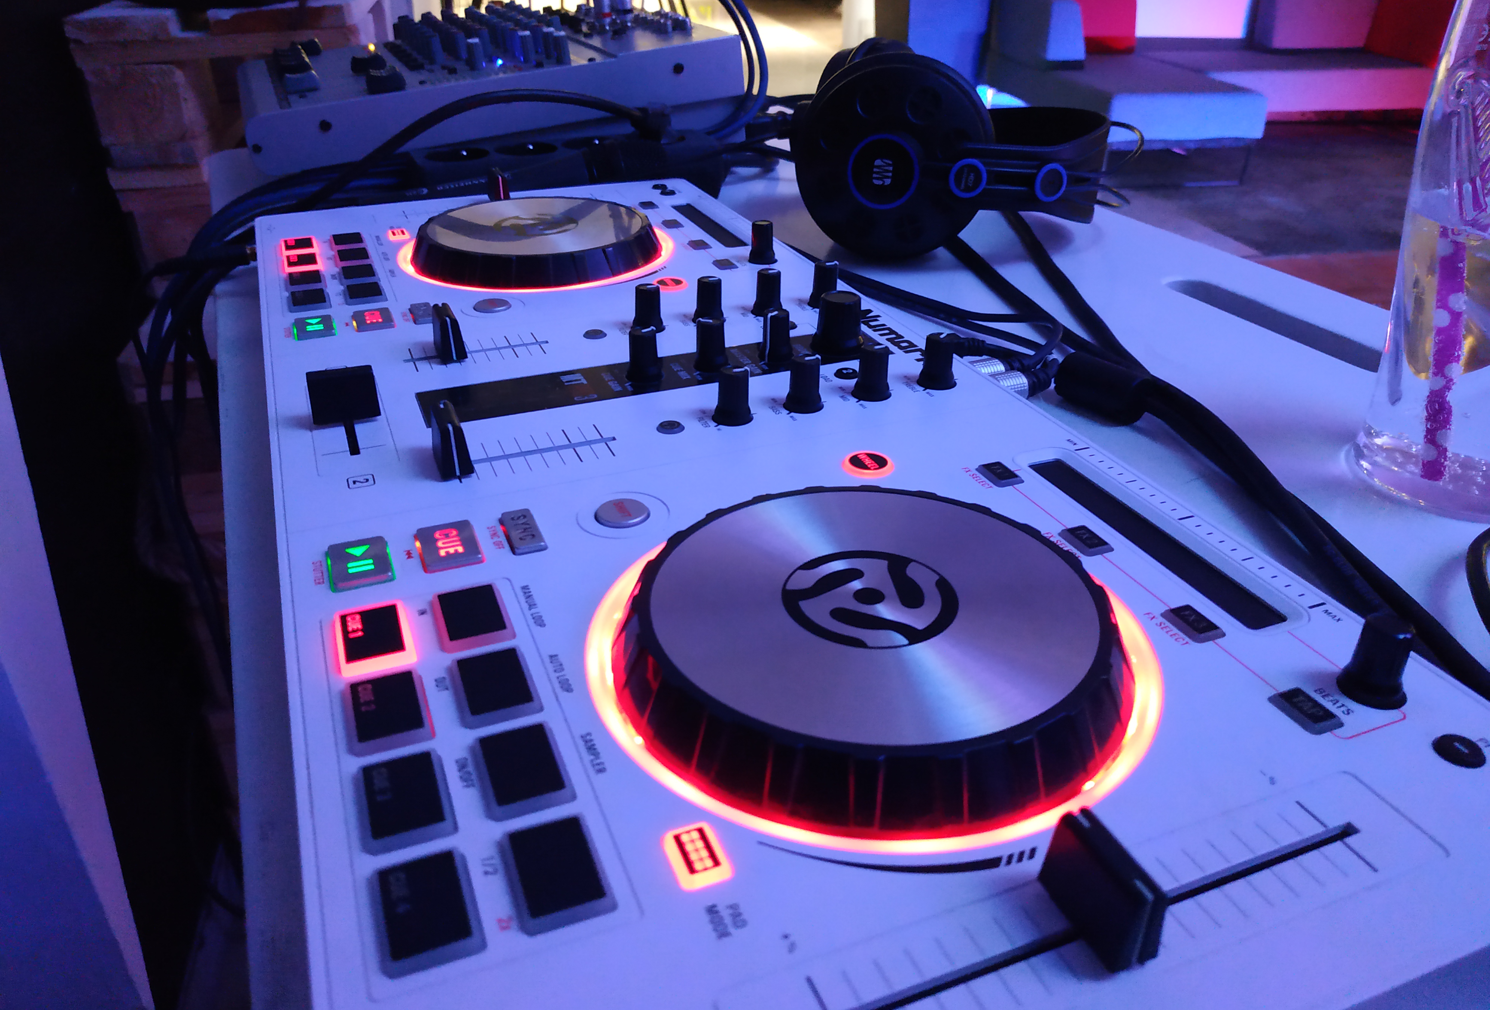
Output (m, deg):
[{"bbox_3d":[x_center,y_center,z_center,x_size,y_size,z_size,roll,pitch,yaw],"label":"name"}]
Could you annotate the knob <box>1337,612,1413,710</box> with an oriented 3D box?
[{"bbox_3d":[0.132,0.032,0.214,0.013,0.016,0.013,-12,33,-20],"label":"knob"}]

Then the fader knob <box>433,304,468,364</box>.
[{"bbox_3d":[-0.105,-0.061,0.367,0.009,0.016,0.019,-12,33,-20],"label":"fader knob"}]

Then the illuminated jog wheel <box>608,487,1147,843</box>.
[{"bbox_3d":[0.027,0.024,0.229,0.115,0.013,0.115,1,30,0],"label":"illuminated jog wheel"}]

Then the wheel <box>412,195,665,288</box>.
[{"bbox_3d":[-0.097,-0.125,0.480,0.115,0.013,0.115,1,30,0],"label":"wheel"}]

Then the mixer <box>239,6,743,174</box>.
[{"bbox_3d":[-0.206,-0.338,0.808,0.340,0.090,0.252,-11,32,-20],"label":"mixer"}]

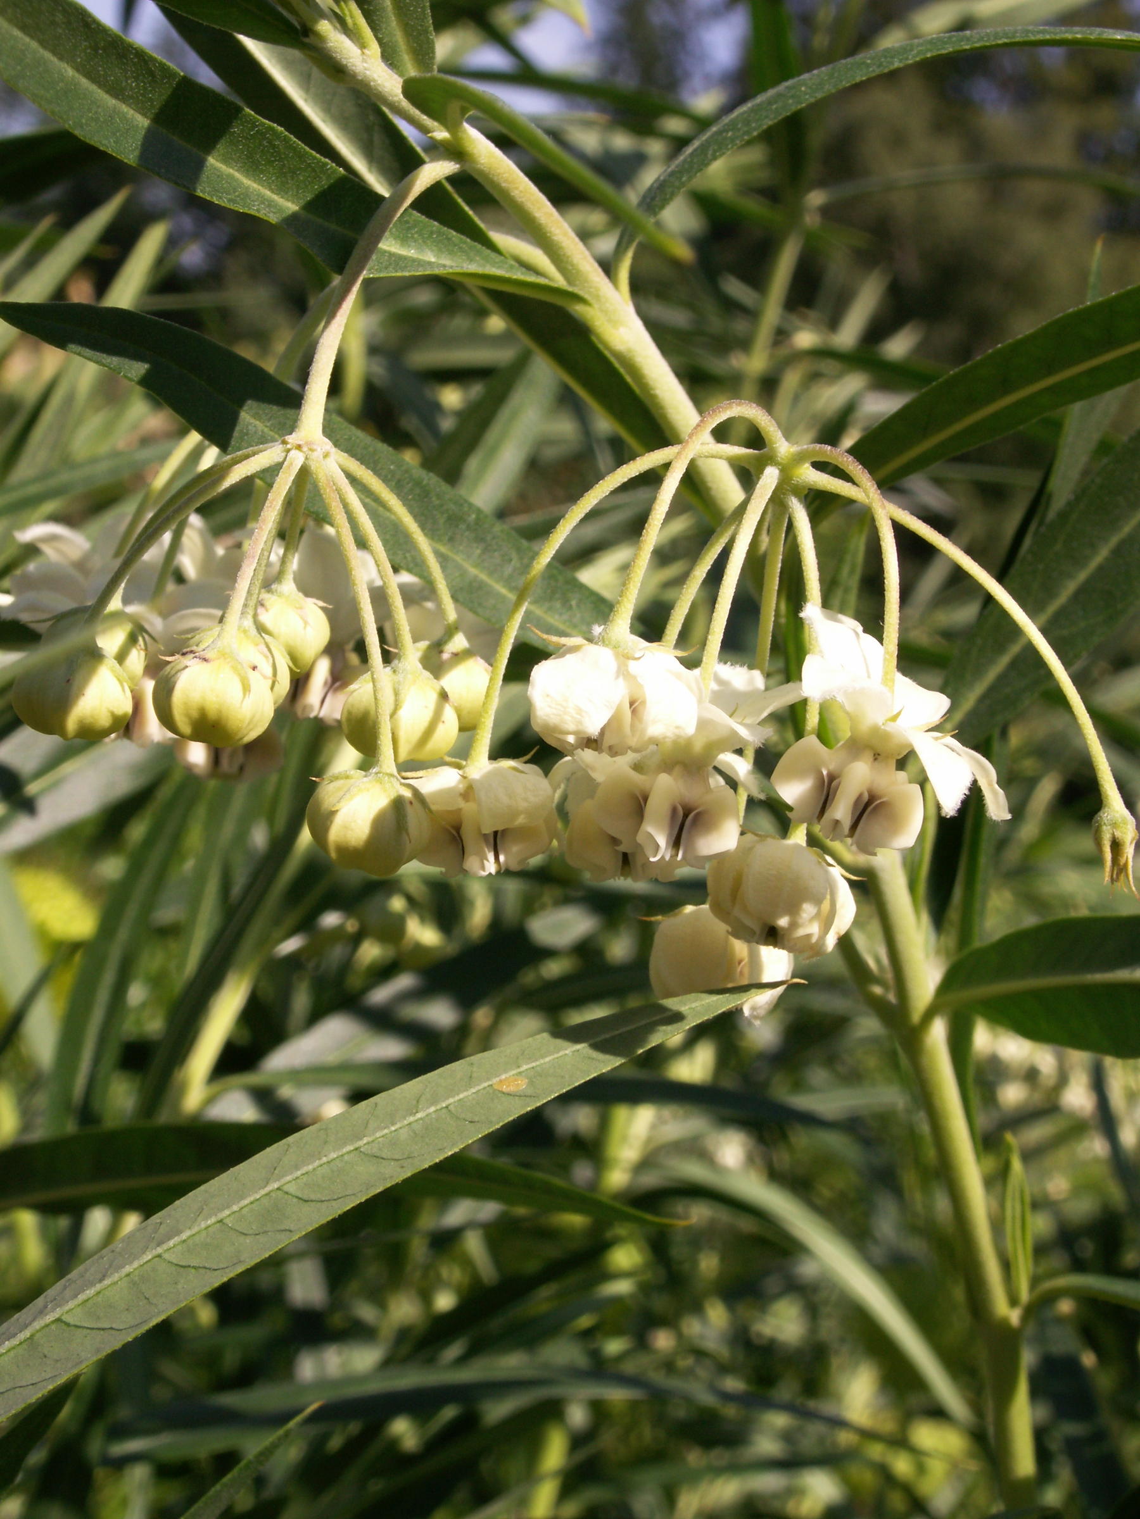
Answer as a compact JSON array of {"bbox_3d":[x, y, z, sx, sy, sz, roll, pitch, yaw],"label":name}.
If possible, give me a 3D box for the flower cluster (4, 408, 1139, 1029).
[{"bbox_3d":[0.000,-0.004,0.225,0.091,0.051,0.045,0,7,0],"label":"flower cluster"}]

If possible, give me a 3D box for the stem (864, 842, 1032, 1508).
[{"bbox_3d":[0.034,0.037,0.240,0.005,0.059,0.005,-12,6,0],"label":"stem"}]

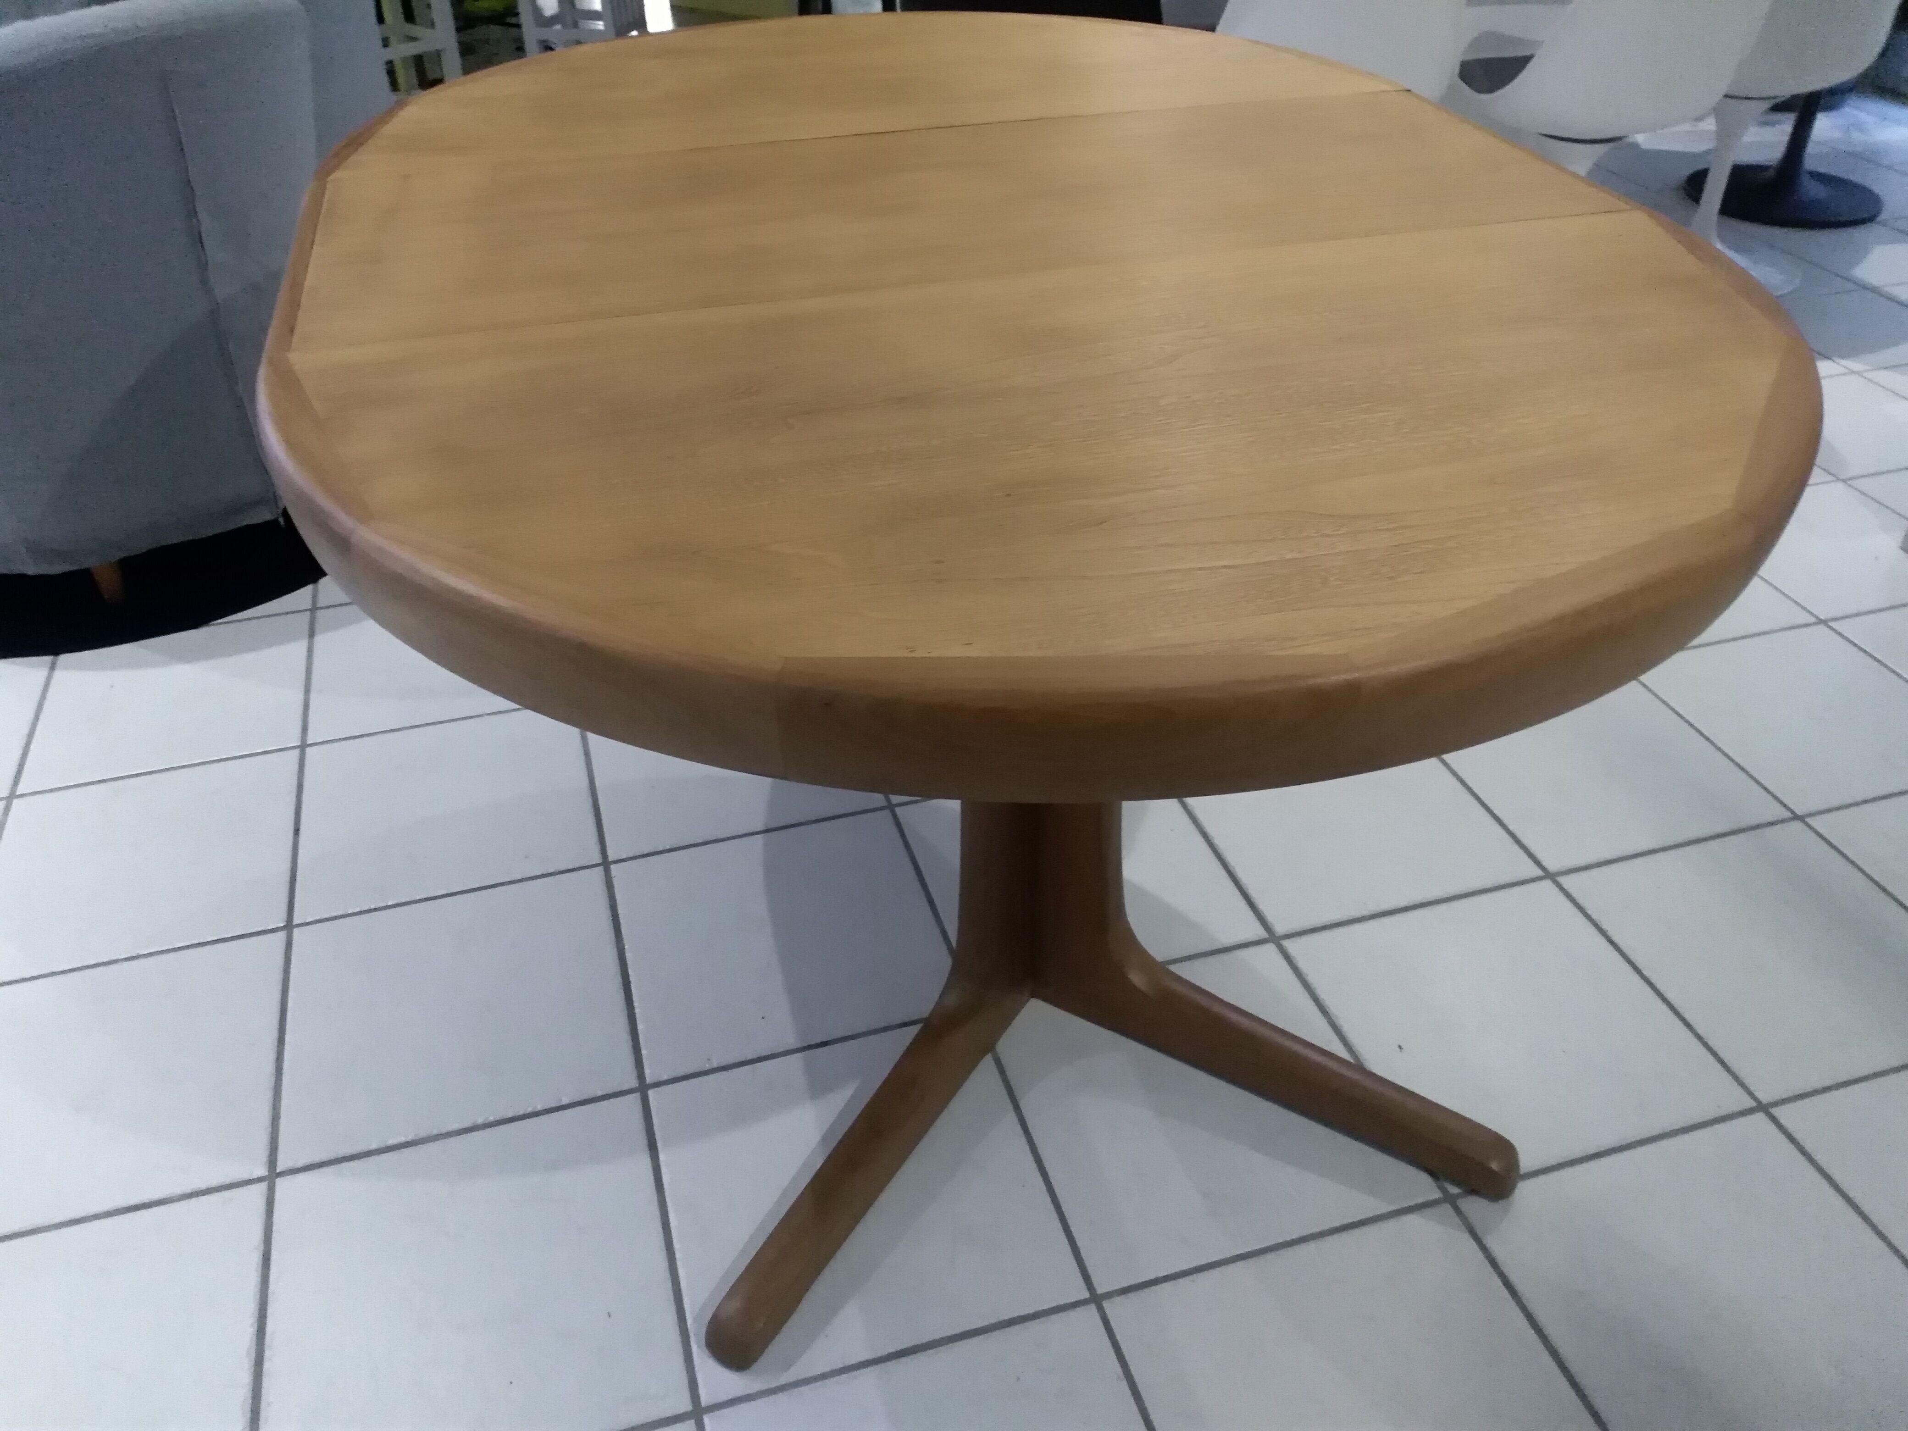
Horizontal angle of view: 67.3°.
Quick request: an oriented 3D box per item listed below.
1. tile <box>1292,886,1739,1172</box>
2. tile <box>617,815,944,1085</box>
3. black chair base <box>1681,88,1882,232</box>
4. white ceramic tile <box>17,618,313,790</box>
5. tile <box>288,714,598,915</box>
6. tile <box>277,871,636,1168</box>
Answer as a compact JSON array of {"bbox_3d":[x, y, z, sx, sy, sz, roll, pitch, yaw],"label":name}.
[{"bbox_3d":[0.555,0.310,1.450,0.328,0.010,0.328,-11,38,-13],"label":"tile"},{"bbox_3d":[-0.188,0.238,1.553,0.328,0.010,0.328,-11,38,-13],"label":"tile"},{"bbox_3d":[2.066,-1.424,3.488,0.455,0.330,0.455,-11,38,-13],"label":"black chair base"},{"bbox_3d":[-1.030,-0.024,1.915,0.328,0.010,0.328,-11,38,-13],"label":"white ceramic tile"},{"bbox_3d":[-0.609,0.107,1.734,0.328,0.010,0.328,-11,38,-13],"label":"tile"},{"bbox_3d":[-0.510,0.299,1.475,0.328,0.010,0.328,-11,38,-13],"label":"tile"}]

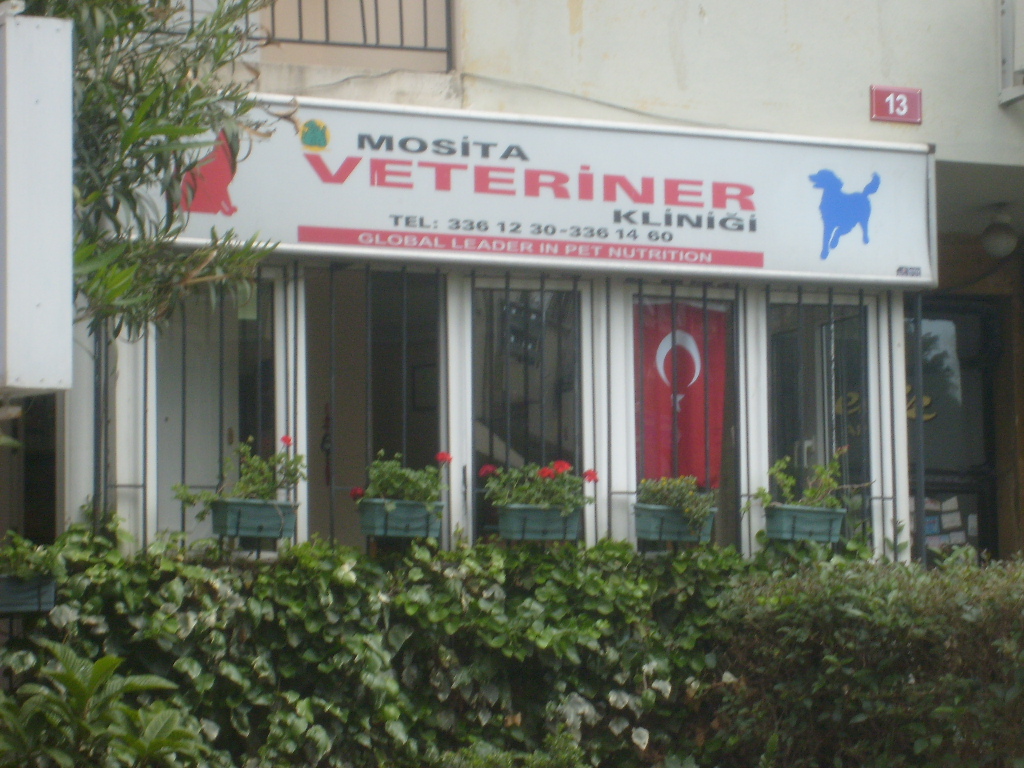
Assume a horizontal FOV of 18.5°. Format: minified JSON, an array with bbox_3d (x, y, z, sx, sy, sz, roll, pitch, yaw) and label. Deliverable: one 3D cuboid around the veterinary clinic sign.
[{"bbox_3d":[0.156,-0.915,15.197,4.448,0.775,0.200,2,-6,-27],"label":"veterinary clinic sign"}]

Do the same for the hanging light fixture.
[{"bbox_3d":[2.831,-0.862,18.193,0.200,0.250,0.200,-1,-5,0],"label":"hanging light fixture"}]

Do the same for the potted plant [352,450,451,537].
[{"bbox_3d":[-0.520,0.518,14.769,0.453,0.420,0.250,2,-6,-27],"label":"potted plant"}]

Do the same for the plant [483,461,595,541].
[{"bbox_3d":[0.132,0.561,15.096,0.560,0.395,0.260,2,-6,-27],"label":"plant"}]

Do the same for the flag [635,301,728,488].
[{"bbox_3d":[0.852,0.058,15.848,0.550,0.965,0.060,2,-6,-27],"label":"flag"}]

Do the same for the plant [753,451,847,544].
[{"bbox_3d":[1.461,0.558,15.770,0.495,0.489,0.240,2,-6,-27],"label":"plant"}]

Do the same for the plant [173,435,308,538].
[{"bbox_3d":[-1.252,0.475,14.402,0.579,0.488,0.270,2,-6,-27],"label":"plant"}]

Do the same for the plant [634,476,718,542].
[{"bbox_3d":[0.805,0.618,15.431,0.415,0.335,0.200,2,-6,-27],"label":"plant"}]

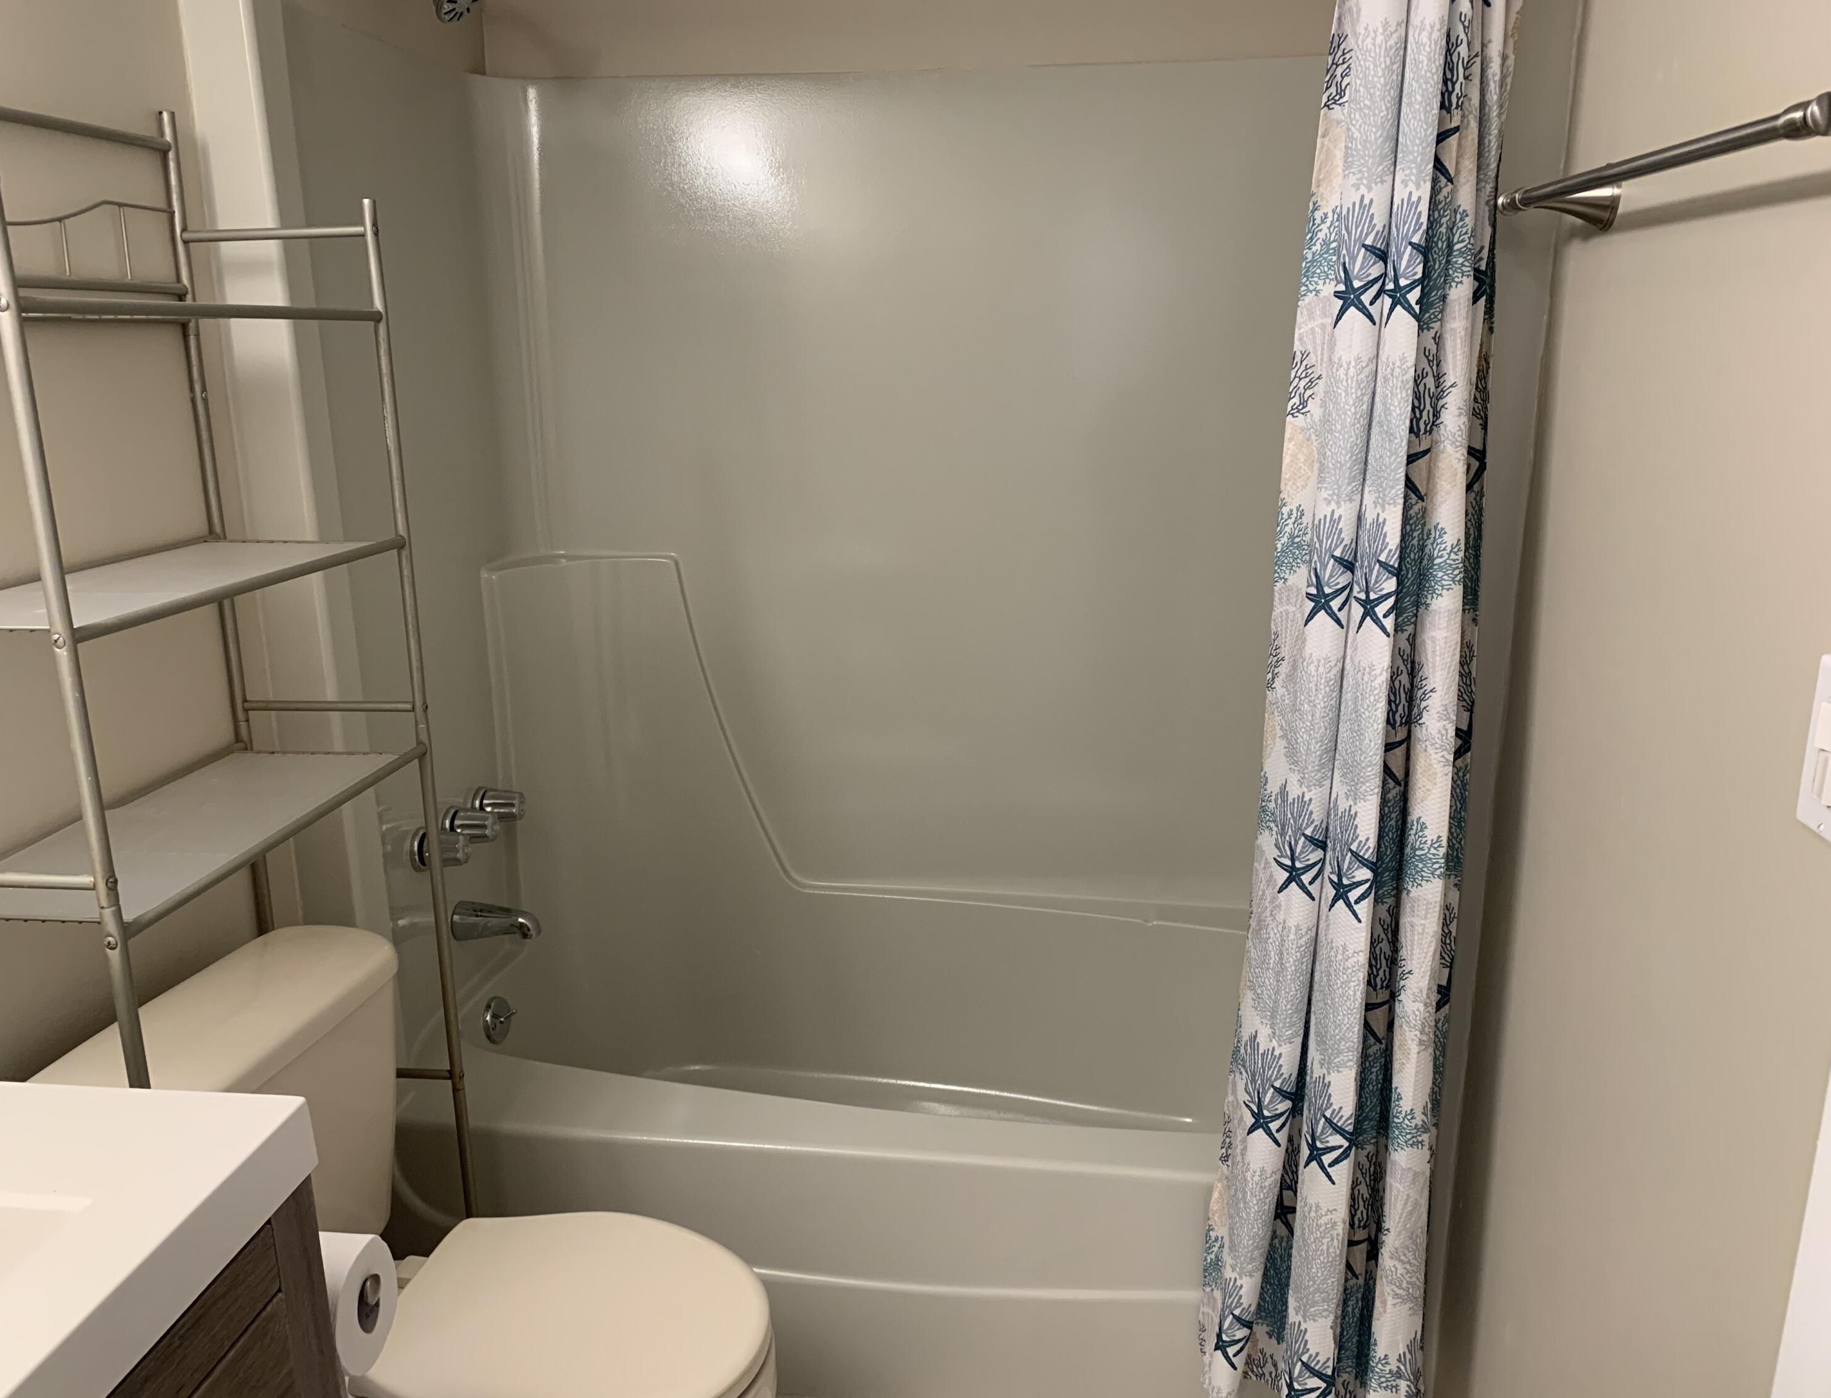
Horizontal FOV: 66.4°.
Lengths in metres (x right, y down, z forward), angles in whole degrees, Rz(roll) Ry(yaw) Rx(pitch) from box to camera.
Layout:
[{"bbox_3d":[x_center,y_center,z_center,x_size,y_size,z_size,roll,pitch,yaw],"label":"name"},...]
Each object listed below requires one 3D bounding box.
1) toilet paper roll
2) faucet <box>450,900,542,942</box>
[{"bbox_3d":[-0.508,0.506,1.176,0.102,0.108,0.108,1,15,6],"label":"toilet paper roll"},{"bbox_3d":[-0.629,0.339,2.125,0.128,0.061,0.057,1,15,6],"label":"faucet"}]

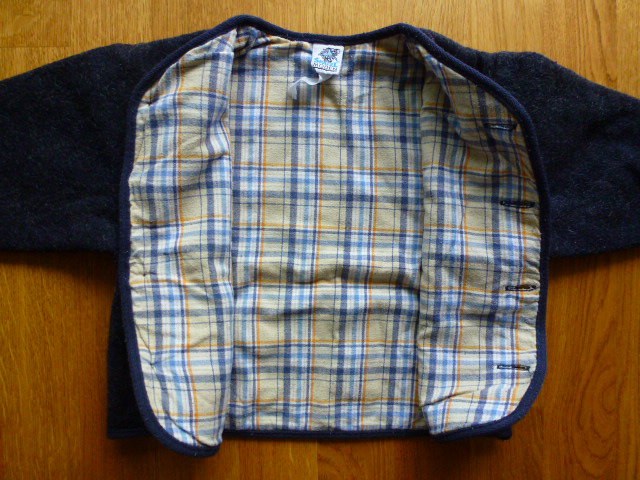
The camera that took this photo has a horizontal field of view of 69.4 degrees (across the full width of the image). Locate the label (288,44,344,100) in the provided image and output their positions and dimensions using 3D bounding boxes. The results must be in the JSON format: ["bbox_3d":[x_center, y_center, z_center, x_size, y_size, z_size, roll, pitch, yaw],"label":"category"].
[{"bbox_3d":[-0.003,-0.156,0.430,0.050,0.010,0.053,4,87,0],"label":"label"}]

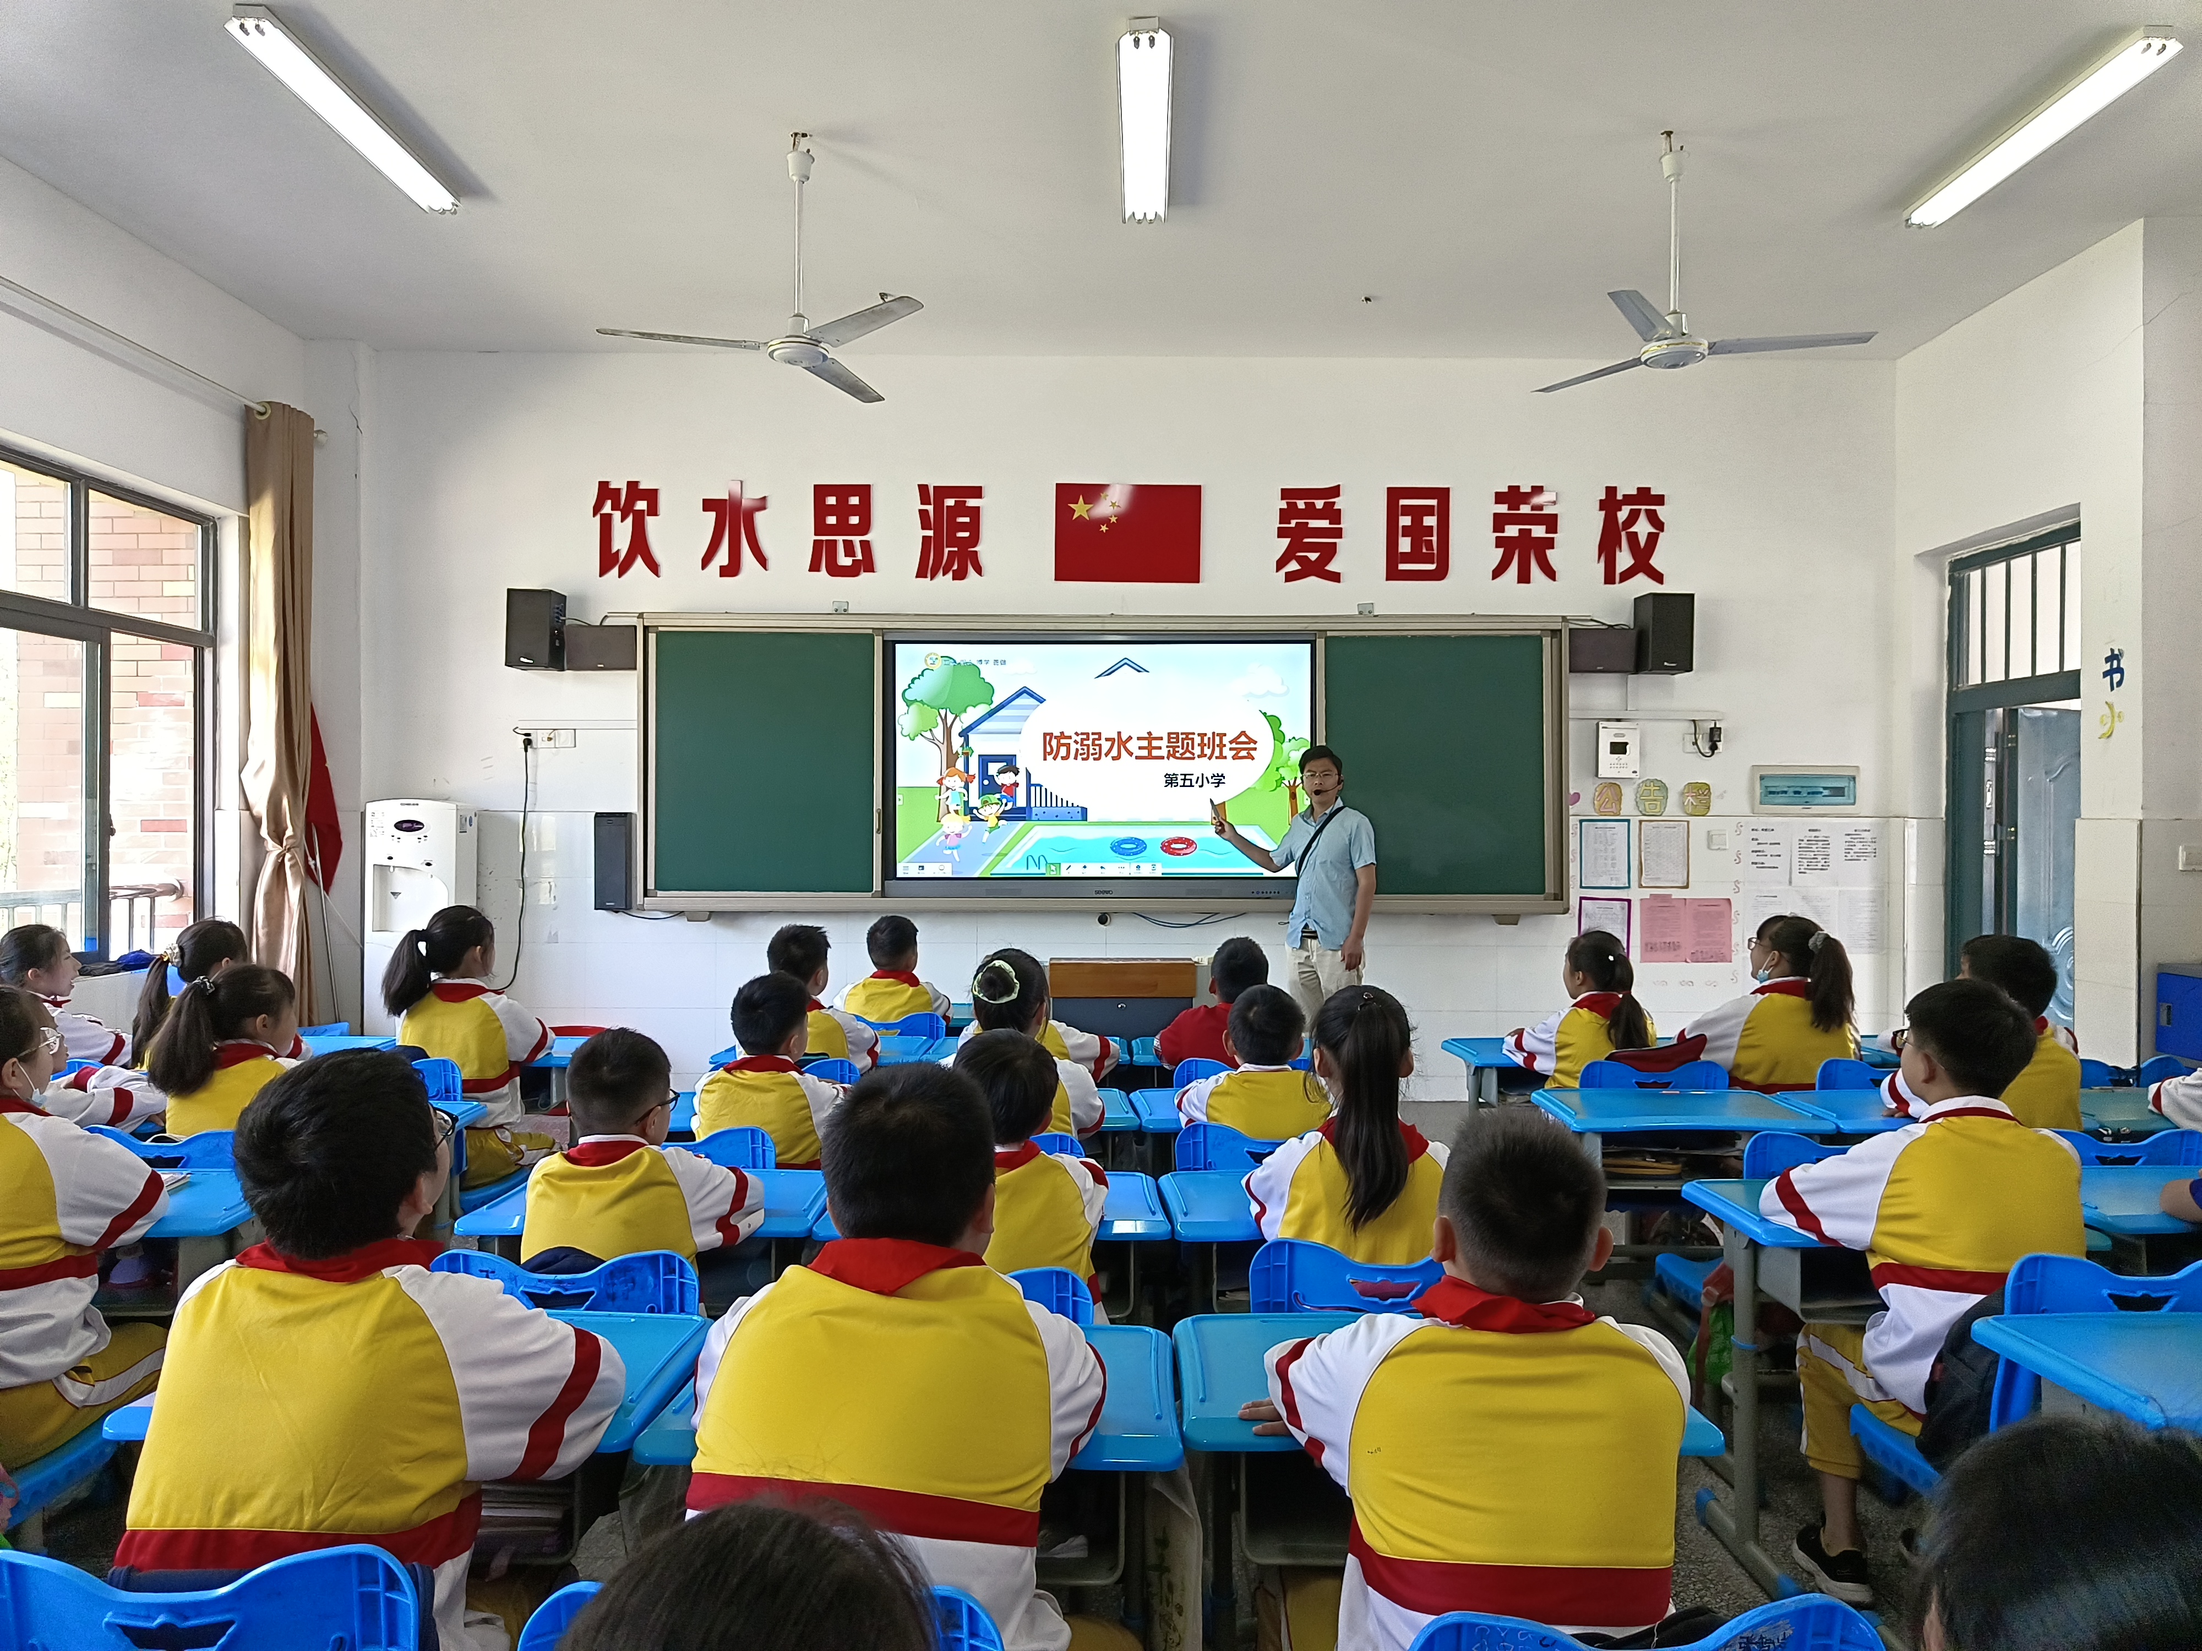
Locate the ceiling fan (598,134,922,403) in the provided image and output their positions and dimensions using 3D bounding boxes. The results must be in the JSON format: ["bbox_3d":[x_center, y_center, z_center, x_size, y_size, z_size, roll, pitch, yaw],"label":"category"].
[{"bbox_3d":[-0.983,-1.793,4.593,1.090,0.730,1.090,0,0,0],"label":"ceiling fan"}]

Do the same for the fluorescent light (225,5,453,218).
[{"bbox_3d":[-2.295,-2.160,4.530,0.155,0.080,1.210,0,0,0],"label":"fluorescent light"}]

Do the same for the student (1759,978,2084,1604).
[{"bbox_3d":[1.290,0.778,2.370,0.410,1.084,0.620,0,0,-13],"label":"student"}]

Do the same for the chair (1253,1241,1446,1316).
[{"bbox_3d":[0.440,1.000,2.400,0.420,0.730,0.450,0,0,0],"label":"chair"}]

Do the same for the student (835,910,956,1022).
[{"bbox_3d":[-0.693,0.783,4.956,0.400,1.000,0.560,0,0,5],"label":"student"}]

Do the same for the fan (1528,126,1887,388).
[{"bbox_3d":[1.900,-1.800,4.580,1.030,0.735,1.080,0,0,0],"label":"fan"}]

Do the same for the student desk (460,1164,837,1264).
[{"bbox_3d":[-0.790,1.016,2.660,0.610,0.690,0.400,0,0,0],"label":"student desk"}]

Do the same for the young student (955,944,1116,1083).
[{"bbox_3d":[-0.191,0.800,4.221,0.440,0.980,0.560,0,0,6],"label":"young student"}]

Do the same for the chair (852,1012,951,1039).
[{"bbox_3d":[-0.720,0.990,5.120,0.420,0.730,0.450,0,0,0],"label":"chair"}]

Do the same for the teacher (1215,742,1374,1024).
[{"bbox_3d":[0.800,0.500,5.850,0.630,1.640,0.420,0,0,33],"label":"teacher"}]

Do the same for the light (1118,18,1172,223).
[{"bbox_3d":[0.139,-2.165,4.590,0.160,0.080,1.220,0,0,2],"label":"light"}]

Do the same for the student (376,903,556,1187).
[{"bbox_3d":[-1.680,0.789,4.000,0.430,1.130,0.570,0,0,13],"label":"student"}]

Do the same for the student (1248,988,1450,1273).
[{"bbox_3d":[0.416,0.785,2.460,0.410,1.040,0.560,0,0,-2],"label":"student"}]

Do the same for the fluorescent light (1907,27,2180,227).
[{"bbox_3d":[2.870,-2.110,4.530,0.120,0.080,1.240,0,0,0],"label":"fluorescent light"}]

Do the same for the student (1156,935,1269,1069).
[{"bbox_3d":[0.373,0.802,4.221,0.440,0.980,0.560,0,0,0],"label":"student"}]

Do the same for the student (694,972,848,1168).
[{"bbox_3d":[-0.729,0.804,3.326,0.410,0.980,0.560,0,0,8],"label":"student"}]

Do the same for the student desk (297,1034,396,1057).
[{"bbox_3d":[-2.470,1.006,4.360,0.610,0.690,0.400,0,0,0],"label":"student desk"}]

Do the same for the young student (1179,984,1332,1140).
[{"bbox_3d":[0.335,0.825,3.140,0.400,0.990,0.580,0,0,0],"label":"young student"}]

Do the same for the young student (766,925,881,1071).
[{"bbox_3d":[-0.837,0.782,4.221,0.420,1.010,0.560,0,0,10],"label":"young student"}]

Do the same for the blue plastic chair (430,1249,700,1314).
[{"bbox_3d":[-0.765,0.966,2.250,0.400,0.708,0.430,0,0,1],"label":"blue plastic chair"}]

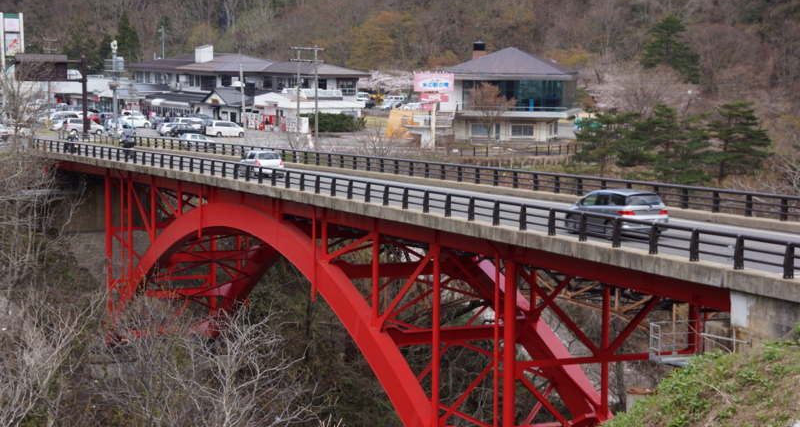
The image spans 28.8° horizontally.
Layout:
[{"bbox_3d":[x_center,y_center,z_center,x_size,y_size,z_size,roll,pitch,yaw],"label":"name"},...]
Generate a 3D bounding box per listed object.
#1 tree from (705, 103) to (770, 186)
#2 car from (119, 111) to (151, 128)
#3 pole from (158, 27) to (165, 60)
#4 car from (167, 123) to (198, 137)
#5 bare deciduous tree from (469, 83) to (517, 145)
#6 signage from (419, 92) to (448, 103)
[{"bbox_3d":[26.416,-5.602,121.000,5.000,6.400,5.200,0,6,0],"label":"tree"},{"bbox_3d":[-33.634,-11.591,197.000,4.500,1.480,1.750,-3,6,-32],"label":"car"},{"bbox_3d":[-35.200,-21.002,230.000,0.900,13.500,0.500,1,5,0],"label":"pole"},{"bbox_3d":[-24.323,-9.477,178.000,3.600,1.480,1.500,-3,6,-35],"label":"car"},{"bbox_3d":[9.734,-10.356,164.000,5.100,6.900,4.900,1,5,0],"label":"bare deciduous tree"},{"bbox_3d":[3.434,-11.755,158.000,3.100,0.870,0.300,2,5,10],"label":"signage"}]

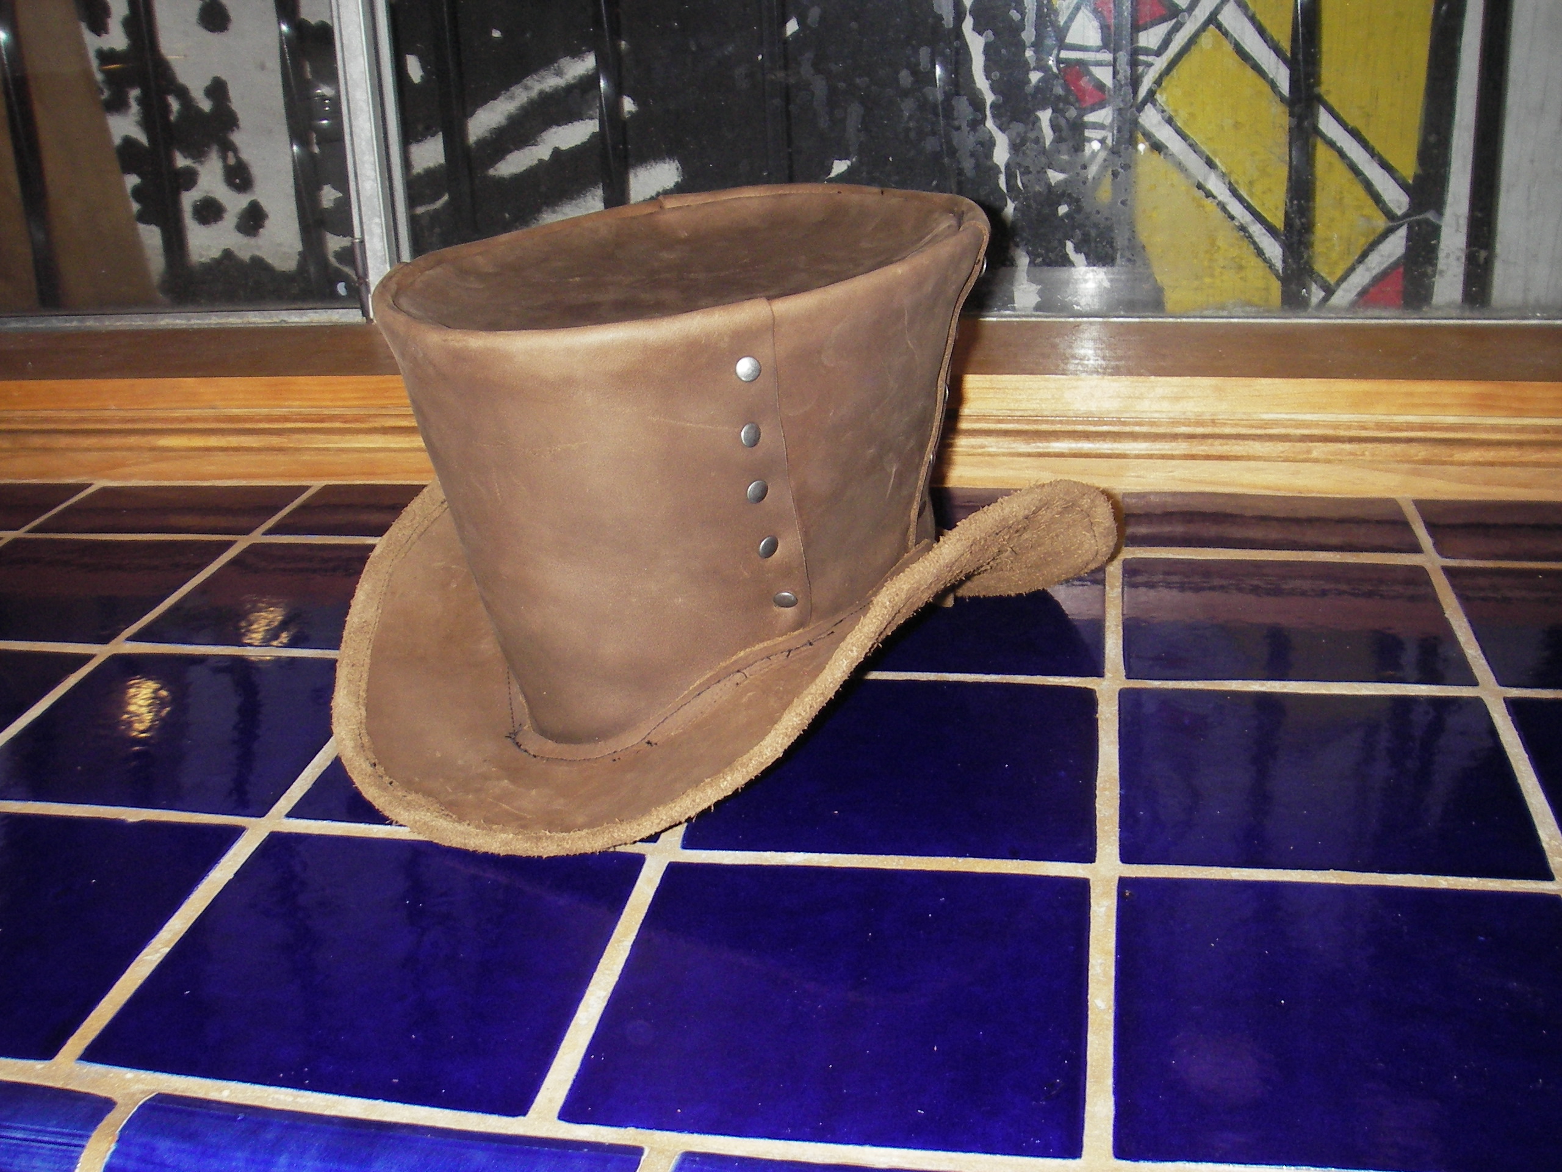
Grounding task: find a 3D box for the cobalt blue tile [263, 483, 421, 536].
[{"bbox_3d":[-0.218,-0.040,1.013,0.150,0.010,0.087,1,23,11],"label":"cobalt blue tile"}]

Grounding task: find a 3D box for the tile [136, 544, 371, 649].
[{"bbox_3d":[-0.239,0.008,0.901,0.150,0.010,0.139,1,23,11],"label":"tile"}]

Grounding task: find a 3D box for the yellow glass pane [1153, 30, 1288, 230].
[{"bbox_3d":[0.260,-0.269,1.012,0.077,0.118,0.006,1,23,11],"label":"yellow glass pane"}]

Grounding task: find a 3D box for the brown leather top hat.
[{"bbox_3d":[-0.033,-0.049,0.732,0.325,0.203,0.280,-14,25,-23],"label":"brown leather top hat"}]

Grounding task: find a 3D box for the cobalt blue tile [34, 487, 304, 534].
[{"bbox_3d":[-0.368,-0.042,1.038,0.150,0.010,0.082,1,23,11],"label":"cobalt blue tile"}]

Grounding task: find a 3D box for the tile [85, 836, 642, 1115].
[{"bbox_3d":[-0.137,0.131,0.594,0.152,0.010,0.145,1,23,11],"label":"tile"}]

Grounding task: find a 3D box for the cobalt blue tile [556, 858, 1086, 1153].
[{"bbox_3d":[0.022,0.136,0.560,0.152,0.010,0.144,1,23,11],"label":"cobalt blue tile"}]

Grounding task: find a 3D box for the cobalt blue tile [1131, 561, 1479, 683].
[{"bbox_3d":[0.237,0.020,0.810,0.149,0.010,0.142,1,23,11],"label":"cobalt blue tile"}]

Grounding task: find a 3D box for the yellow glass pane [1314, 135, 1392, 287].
[{"bbox_3d":[0.339,-0.222,1.017,0.043,0.087,0.006,1,23,11],"label":"yellow glass pane"}]

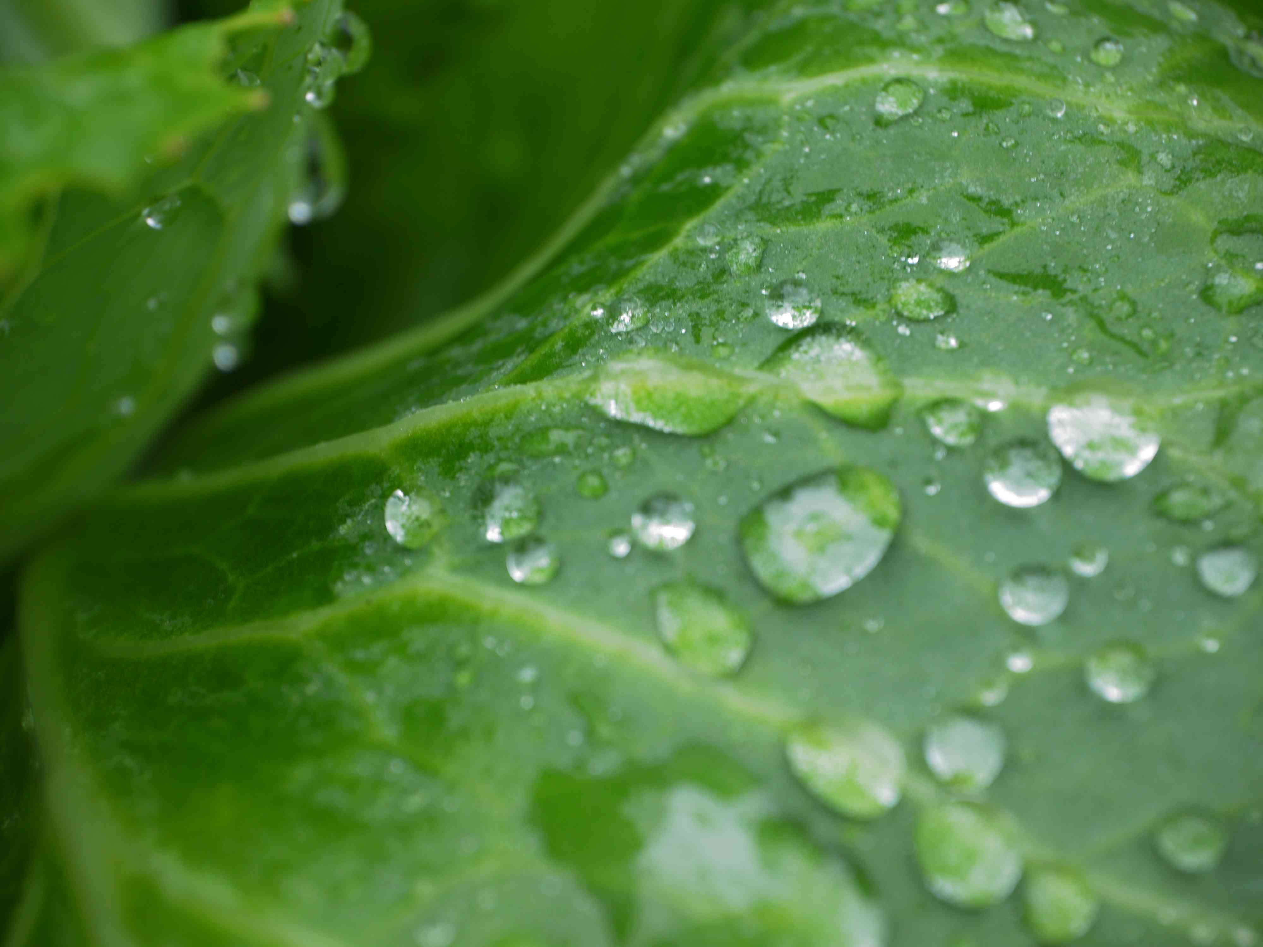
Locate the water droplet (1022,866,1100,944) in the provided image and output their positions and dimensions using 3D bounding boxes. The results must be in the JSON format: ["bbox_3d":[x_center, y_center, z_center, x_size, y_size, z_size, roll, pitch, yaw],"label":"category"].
[{"bbox_3d":[0.031,0.031,0.220,0.006,0.004,0.006,0,48,0],"label":"water droplet"}]

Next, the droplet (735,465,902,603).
[{"bbox_3d":[0.015,0.005,0.242,0.012,0.005,0.015,24,52,20],"label":"droplet"}]

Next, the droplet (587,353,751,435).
[{"bbox_3d":[0.003,-0.007,0.253,0.014,0.004,0.008,0,48,0],"label":"droplet"}]

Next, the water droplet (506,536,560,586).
[{"bbox_3d":[-0.008,0.007,0.242,0.004,0.003,0.004,0,48,0],"label":"water droplet"}]

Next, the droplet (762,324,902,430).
[{"bbox_3d":[0.017,-0.008,0.254,0.013,0.005,0.009,34,56,27],"label":"droplet"}]

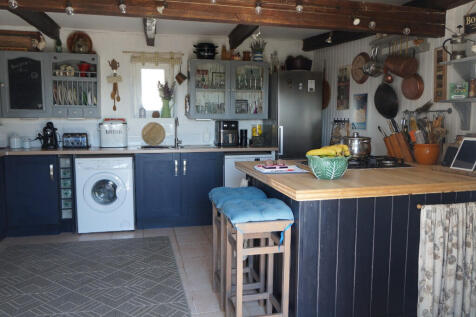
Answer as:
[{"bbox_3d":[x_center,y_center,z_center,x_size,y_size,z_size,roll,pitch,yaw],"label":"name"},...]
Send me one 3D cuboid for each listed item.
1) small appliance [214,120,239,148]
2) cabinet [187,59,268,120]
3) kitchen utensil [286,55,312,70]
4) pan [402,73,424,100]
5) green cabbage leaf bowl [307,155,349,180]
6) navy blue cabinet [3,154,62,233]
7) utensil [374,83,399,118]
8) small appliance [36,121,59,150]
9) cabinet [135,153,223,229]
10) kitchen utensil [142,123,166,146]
[{"bbox_3d":[-0.132,-0.323,4.630,0.230,0.320,0.330,-1,7,-13],"label":"small appliance"},{"bbox_3d":[-0.138,-0.870,4.640,1.020,0.735,0.330,-1,7,-13],"label":"cabinet"},{"bbox_3d":[0.806,-1.218,4.673,0.360,0.245,0.220,-2,6,-15],"label":"kitchen utensil"},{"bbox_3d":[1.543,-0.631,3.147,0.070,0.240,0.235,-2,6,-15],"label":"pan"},{"bbox_3d":[0.542,0.049,2.161,0.244,0.142,0.244,0,6,0],"label":"green cabbage leaf bowl"},{"bbox_3d":[-2.264,0.375,4.109,0.505,0.870,0.570,-2,6,-15],"label":"navy blue cabinet"},{"bbox_3d":[1.363,-0.532,3.306,0.060,0.322,0.270,-1,7,-13],"label":"utensil"},{"bbox_3d":[-2.111,-0.251,3.972,0.200,0.305,0.270,-2,6,-15],"label":"small appliance"},{"bbox_3d":[-0.747,0.342,4.487,1.015,0.888,0.580,-1,7,-13],"label":"cabinet"},{"bbox_3d":[-1.079,-0.310,4.602,0.298,0.298,0.035,-1,1,-13],"label":"kitchen utensil"}]

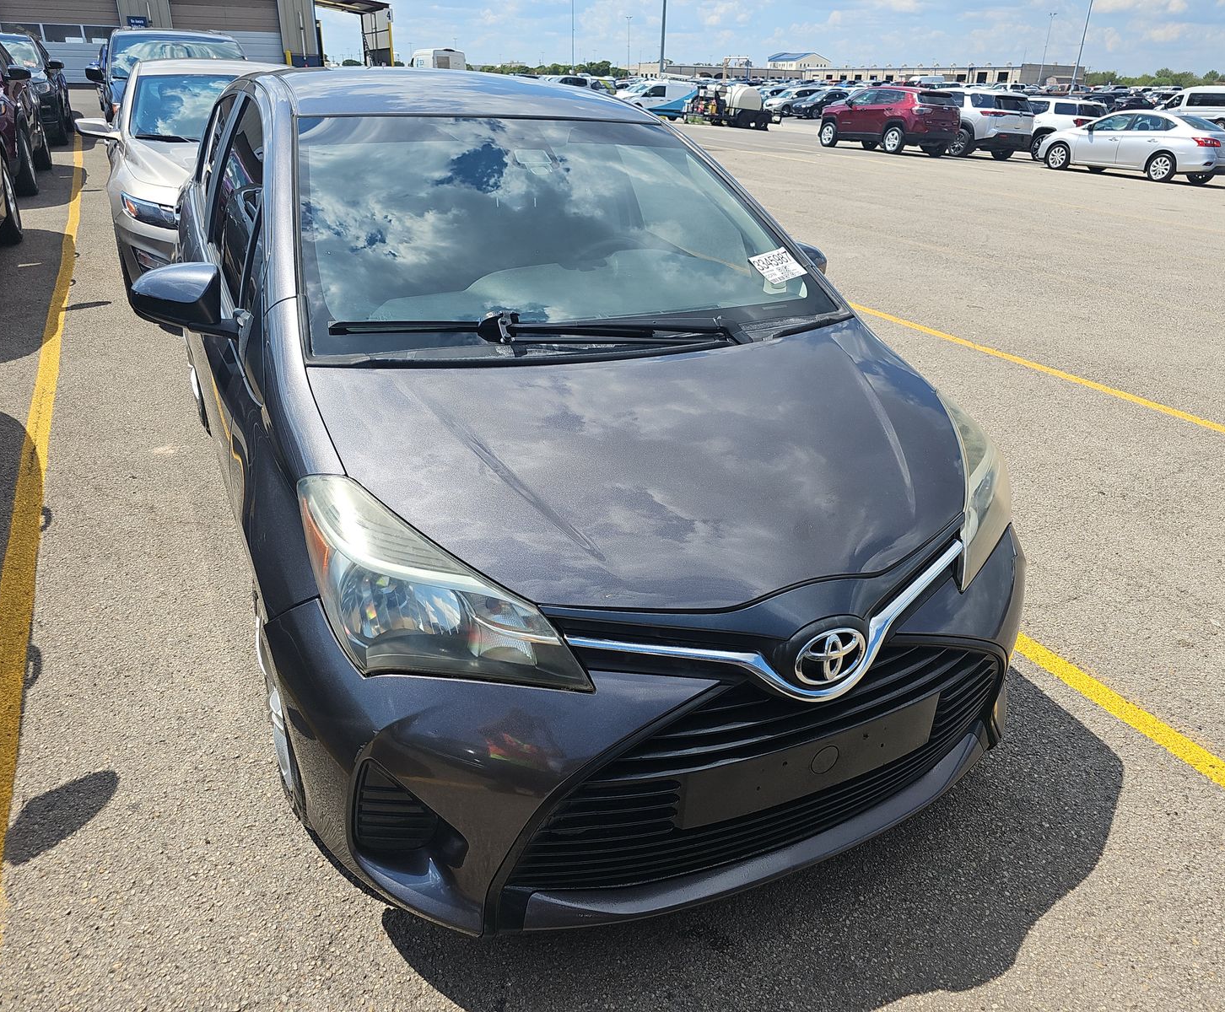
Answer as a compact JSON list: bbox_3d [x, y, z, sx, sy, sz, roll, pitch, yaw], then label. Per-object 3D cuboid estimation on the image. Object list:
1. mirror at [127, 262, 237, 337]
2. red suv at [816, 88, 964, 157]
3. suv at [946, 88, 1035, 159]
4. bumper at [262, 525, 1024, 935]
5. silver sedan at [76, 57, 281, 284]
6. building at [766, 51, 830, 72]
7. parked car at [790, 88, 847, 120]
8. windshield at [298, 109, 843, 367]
[{"bbox_3d":[-0.996,-0.480,2.083,0.220,0.165,0.165,-10,28,-23],"label":"mirror"},{"bbox_3d":[7.744,-10.854,25.273,1.840,1.640,4.400,-12,28,-25],"label":"red suv"},{"bbox_3d":[10.065,-11.408,26.668,1.980,1.770,5.000,-10,28,-23],"label":"suv"},{"bbox_3d":[0.269,0.373,1.702,1.670,0.560,0.470,-10,28,-23],"label":"bumper"},{"bbox_3d":[-3.102,-2.787,7.256,1.860,1.460,4.900,-11,28,-26],"label":"silver sedan"},{"bbox_3d":[60.226,-141.729,291.866,13.000,10.000,13.500,-11,28,-24],"label":"building"},{"bbox_3d":[12.850,-24.050,53.700,4.450,1.500,1.800,-11,28,-24],"label":"parked car"},{"bbox_3d":[-0.146,-0.745,2.202,1.330,0.140,0.920,-10,56,-23],"label":"windshield"}]

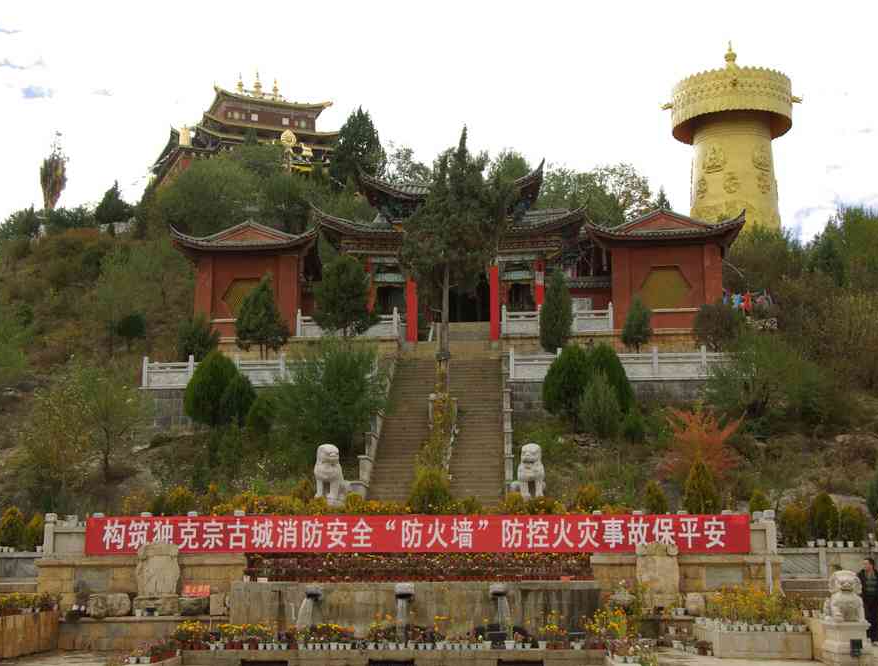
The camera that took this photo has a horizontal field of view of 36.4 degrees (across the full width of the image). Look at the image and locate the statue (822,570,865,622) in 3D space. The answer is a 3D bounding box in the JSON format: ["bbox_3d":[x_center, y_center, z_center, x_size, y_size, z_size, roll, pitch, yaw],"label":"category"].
[{"bbox_3d":[6.320,4.107,20.804,0.600,0.810,0.680,-1,-10,5],"label":"statue"}]

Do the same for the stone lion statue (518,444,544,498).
[{"bbox_3d":[2.549,3.858,37.179,0.780,1.600,1.050,-1,-10,4],"label":"stone lion statue"}]

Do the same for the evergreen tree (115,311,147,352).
[{"bbox_3d":[-11.098,-0.092,48.123,1.154,1.463,1.096,0,-10,0],"label":"evergreen tree"}]

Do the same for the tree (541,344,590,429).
[{"bbox_3d":[4.173,1.781,44.025,1.649,2.825,1.649,0,-10,0],"label":"tree"}]

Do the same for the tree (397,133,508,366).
[{"bbox_3d":[0.576,-3.020,46.600,3.841,8.596,3.841,0,-10,1],"label":"tree"}]

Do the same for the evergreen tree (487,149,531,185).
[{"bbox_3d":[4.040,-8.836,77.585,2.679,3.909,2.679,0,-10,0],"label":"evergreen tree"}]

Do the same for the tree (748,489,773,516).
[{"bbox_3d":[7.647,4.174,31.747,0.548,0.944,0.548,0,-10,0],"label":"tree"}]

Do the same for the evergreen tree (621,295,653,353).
[{"bbox_3d":[6.540,-0.083,44.200,1.060,2.420,1.060,-2,-10,8],"label":"evergreen tree"}]

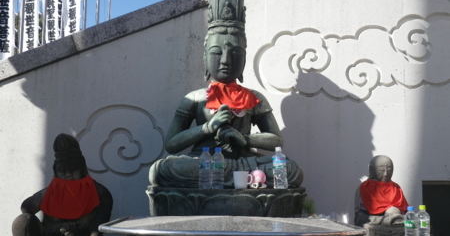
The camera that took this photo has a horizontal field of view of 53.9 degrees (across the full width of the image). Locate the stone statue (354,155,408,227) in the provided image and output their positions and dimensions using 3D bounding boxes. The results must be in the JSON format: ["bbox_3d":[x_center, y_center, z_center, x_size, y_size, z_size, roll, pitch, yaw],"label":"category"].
[{"bbox_3d":[0.886,0.391,2.452,0.330,0.385,0.280,1,-7,-5],"label":"stone statue"}]

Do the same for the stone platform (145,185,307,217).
[{"bbox_3d":[0.007,0.500,2.519,0.910,0.210,0.700,1,-7,-3],"label":"stone platform"}]

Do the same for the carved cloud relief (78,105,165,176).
[{"bbox_3d":[-0.702,0.148,2.933,0.600,0.480,0.040,1,-7,-3],"label":"carved cloud relief"}]

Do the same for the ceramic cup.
[{"bbox_3d":[0.088,0.315,2.239,0.105,0.092,0.080,0,-7,0],"label":"ceramic cup"}]

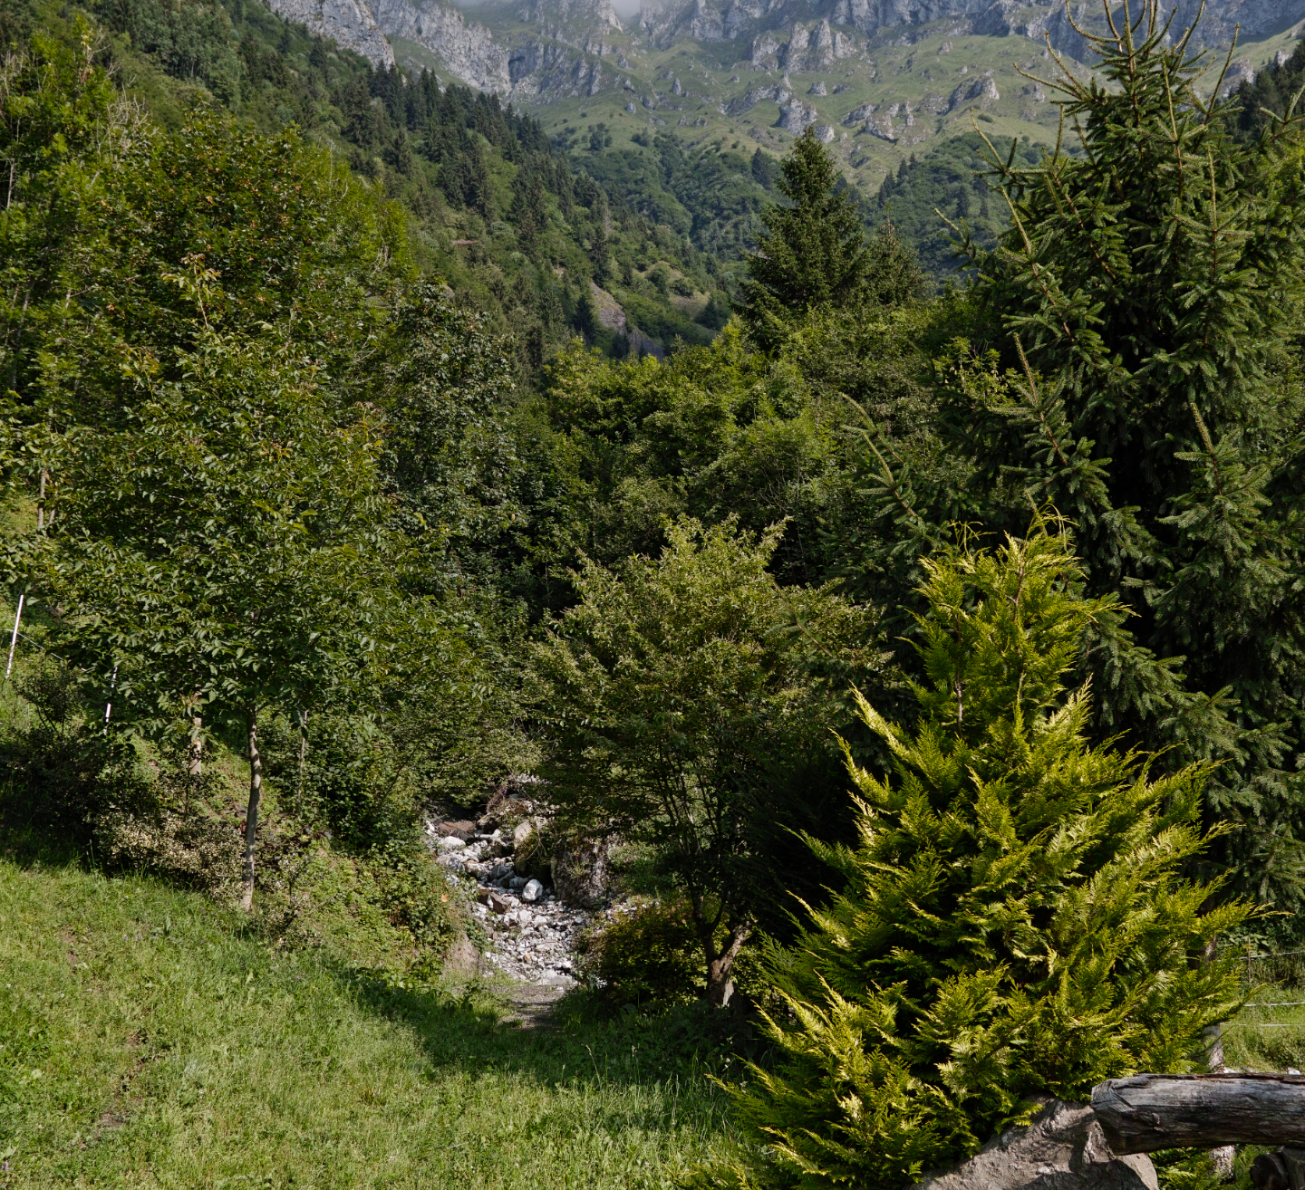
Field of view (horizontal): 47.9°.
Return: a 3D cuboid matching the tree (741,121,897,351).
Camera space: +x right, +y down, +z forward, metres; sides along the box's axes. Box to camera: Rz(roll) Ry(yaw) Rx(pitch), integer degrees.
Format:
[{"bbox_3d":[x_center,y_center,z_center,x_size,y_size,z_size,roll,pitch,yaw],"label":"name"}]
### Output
[{"bbox_3d":[4.339,-5.902,40.000,4.481,14.830,4.481,0,-11,0],"label":"tree"}]

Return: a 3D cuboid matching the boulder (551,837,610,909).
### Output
[{"bbox_3d":[-0.979,3.790,20.000,0.791,0.962,0.712,0,-11,0],"label":"boulder"}]

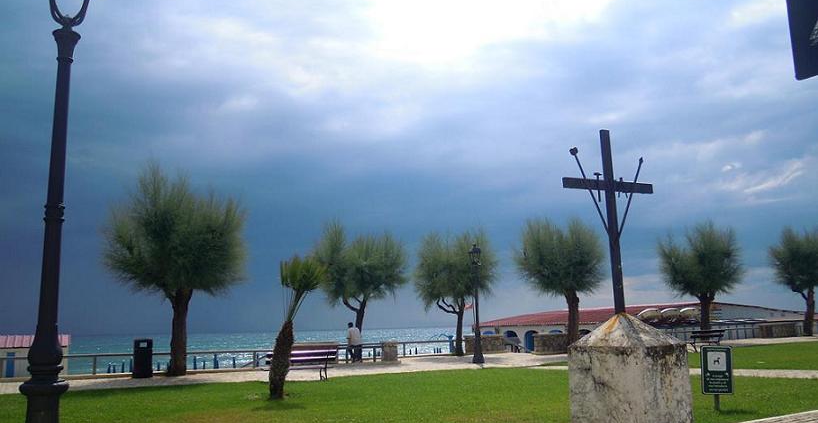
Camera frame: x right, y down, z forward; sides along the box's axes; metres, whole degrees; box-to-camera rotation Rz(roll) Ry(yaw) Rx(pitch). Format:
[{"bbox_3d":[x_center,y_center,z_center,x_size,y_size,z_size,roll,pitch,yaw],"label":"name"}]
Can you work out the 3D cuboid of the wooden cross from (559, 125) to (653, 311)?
[{"bbox_3d":[2.427,0.110,8.077,1.400,2.300,0.190,3,-11,-22],"label":"wooden cross"}]

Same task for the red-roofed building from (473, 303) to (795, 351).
[{"bbox_3d":[17.015,9.540,52.948,16.000,3.850,19.000,4,-11,-28],"label":"red-roofed building"}]

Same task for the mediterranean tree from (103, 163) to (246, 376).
[{"bbox_3d":[-8.470,1.976,23.867,5.100,7.616,4.900,-1,-10,0],"label":"mediterranean tree"}]

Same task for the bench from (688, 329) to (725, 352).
[{"bbox_3d":[11.175,4.892,24.890,1.850,0.830,0.650,5,-12,-31],"label":"bench"}]

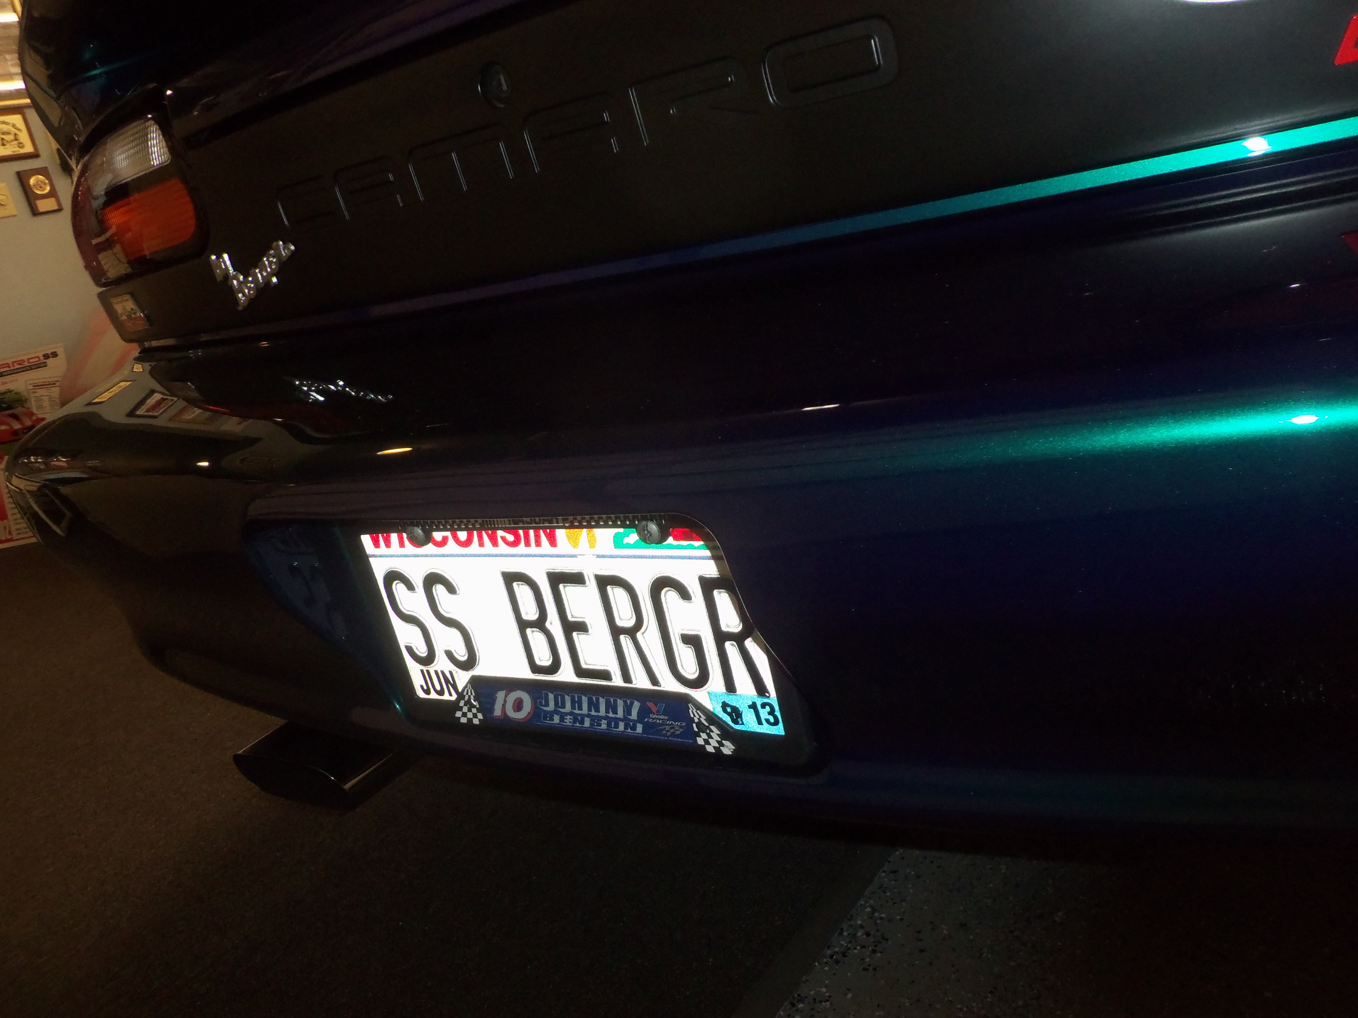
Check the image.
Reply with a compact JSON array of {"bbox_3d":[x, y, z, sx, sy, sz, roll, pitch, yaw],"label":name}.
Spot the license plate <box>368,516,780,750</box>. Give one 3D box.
[{"bbox_3d":[-0.074,0.072,0.663,0.310,0.158,0.014,-1,23,33],"label":"license plate"}]

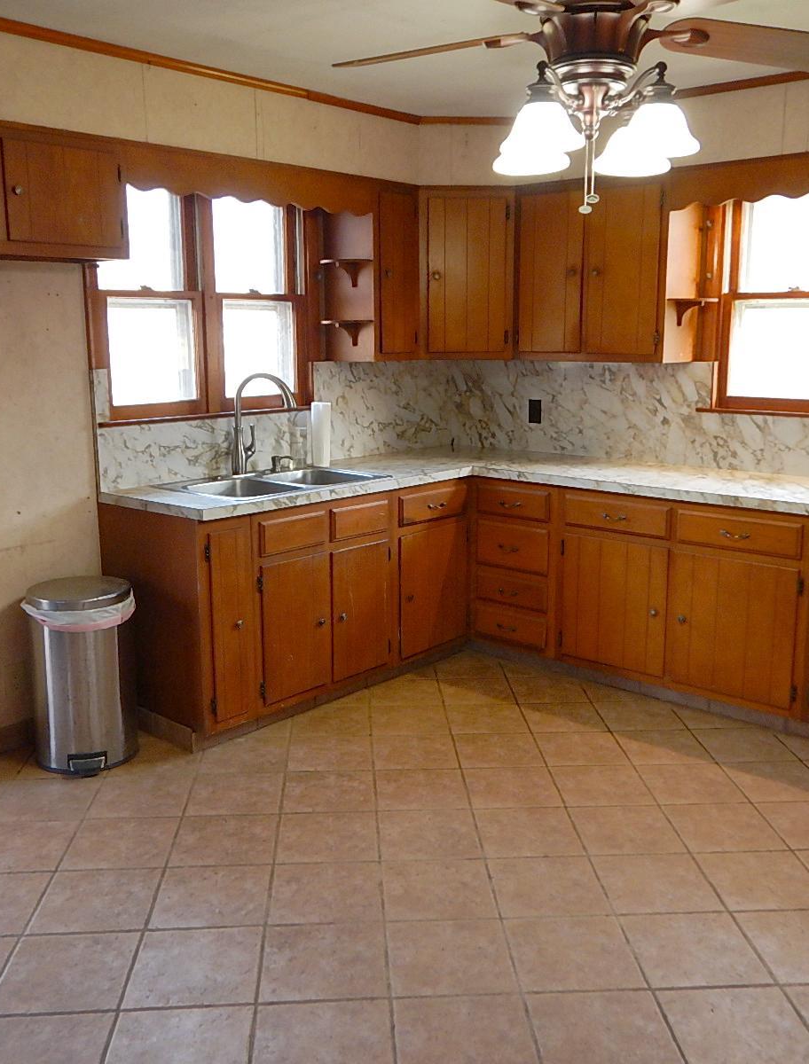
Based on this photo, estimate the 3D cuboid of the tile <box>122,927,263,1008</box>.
[{"bbox_3d":[-0.503,1.060,2.396,0.302,0.010,0.302,-1,11,-3],"label":"tile"}]

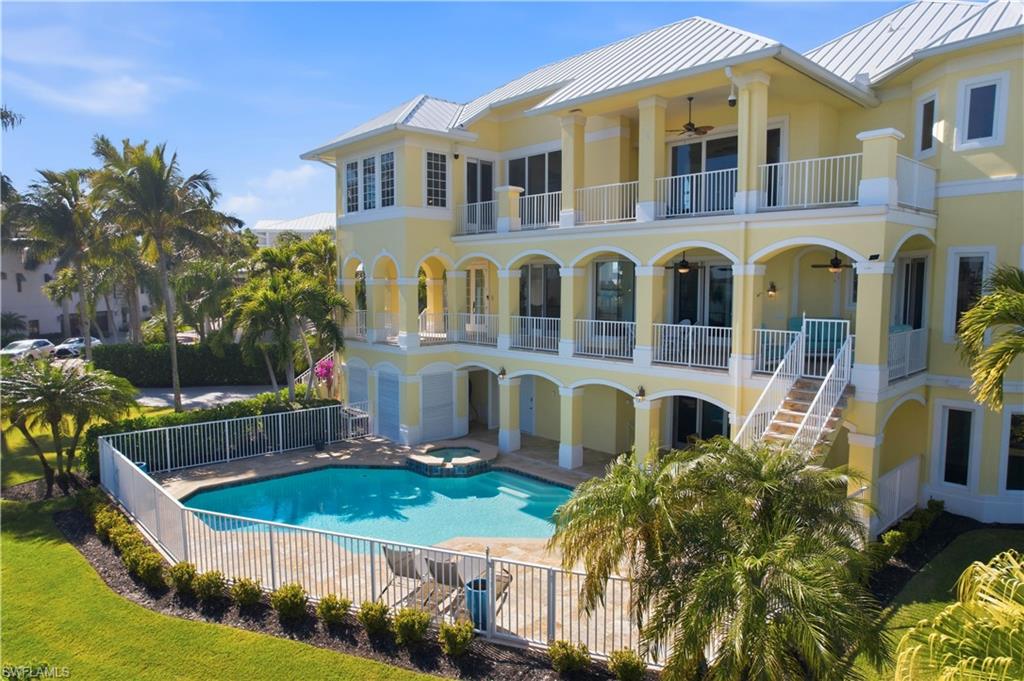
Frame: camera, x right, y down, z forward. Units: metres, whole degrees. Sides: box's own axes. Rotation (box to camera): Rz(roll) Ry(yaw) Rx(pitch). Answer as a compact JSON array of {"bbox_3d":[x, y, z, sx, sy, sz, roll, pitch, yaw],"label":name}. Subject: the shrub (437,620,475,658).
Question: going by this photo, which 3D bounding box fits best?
[{"bbox_3d":[-0.845,4.453,9.354,0.567,0.541,0.567,0,6,0],"label":"shrub"}]

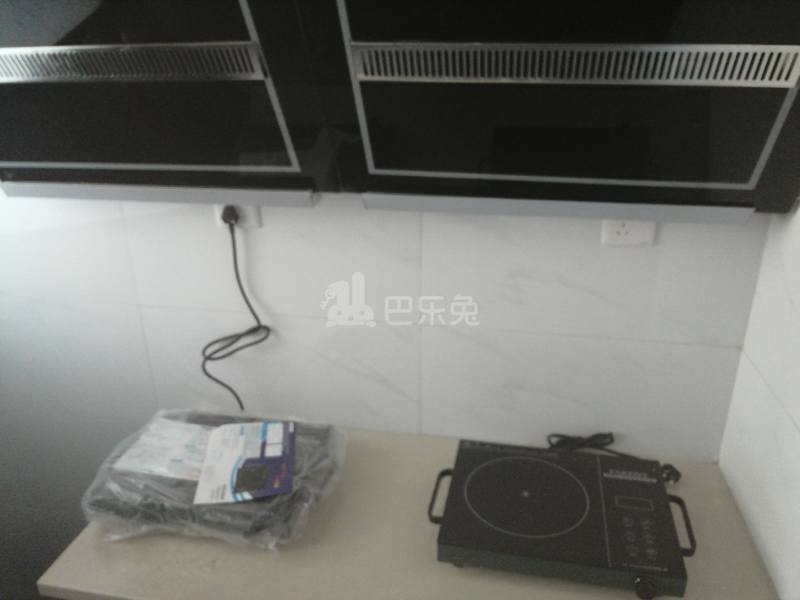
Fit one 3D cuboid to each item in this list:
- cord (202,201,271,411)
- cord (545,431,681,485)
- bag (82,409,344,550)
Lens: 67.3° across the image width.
[{"bbox_3d":[-0.337,0.038,1.189,0.150,0.458,0.070,4,22,11],"label":"cord"},{"bbox_3d":[0.395,0.290,1.109,0.233,0.062,0.105,4,22,11],"label":"cord"},{"bbox_3d":[-0.307,0.304,1.071,0.375,0.082,0.280,4,22,11],"label":"bag"}]

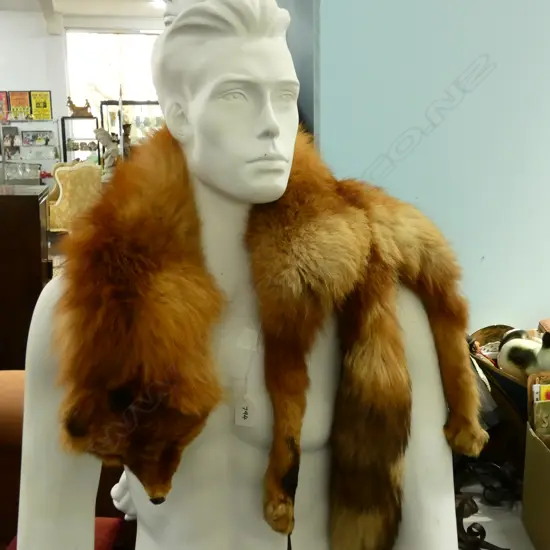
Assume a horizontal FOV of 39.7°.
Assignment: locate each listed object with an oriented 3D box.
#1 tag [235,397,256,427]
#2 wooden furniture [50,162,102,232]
[{"bbox_3d":[-0.034,0.154,0.860,0.022,0.034,0.002,-3,11,-10],"label":"tag"},{"bbox_3d":[-2.389,-0.878,9.617,0.680,1.070,0.660,-11,15,-41],"label":"wooden furniture"}]

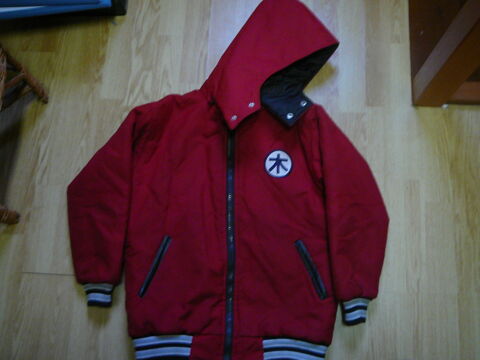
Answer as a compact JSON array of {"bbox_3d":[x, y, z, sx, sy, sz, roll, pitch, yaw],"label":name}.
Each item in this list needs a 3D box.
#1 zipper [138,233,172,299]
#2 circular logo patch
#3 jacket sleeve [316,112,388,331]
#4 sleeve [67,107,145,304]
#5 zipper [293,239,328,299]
[{"bbox_3d":[-0.217,0.222,1.248,0.021,0.020,0.164,22,75,5],"label":"zipper"},{"bbox_3d":[0.107,-0.044,1.313,0.078,0.010,0.080,1,79,-1],"label":"circular logo patch"},{"bbox_3d":[0.317,0.078,1.323,0.172,0.085,0.602,-2,74,-2],"label":"jacket sleeve"},{"bbox_3d":[-0.379,0.057,1.313,0.185,0.085,0.553,2,74,-1],"label":"sleeve"},{"bbox_3d":[0.185,0.229,1.255,0.022,0.020,0.162,-20,75,-7],"label":"zipper"}]

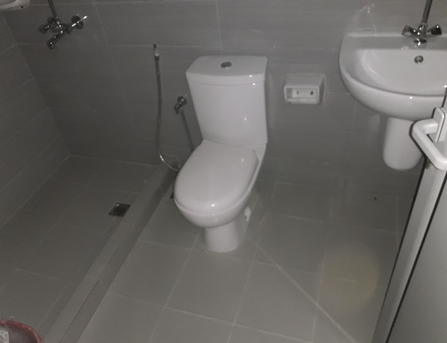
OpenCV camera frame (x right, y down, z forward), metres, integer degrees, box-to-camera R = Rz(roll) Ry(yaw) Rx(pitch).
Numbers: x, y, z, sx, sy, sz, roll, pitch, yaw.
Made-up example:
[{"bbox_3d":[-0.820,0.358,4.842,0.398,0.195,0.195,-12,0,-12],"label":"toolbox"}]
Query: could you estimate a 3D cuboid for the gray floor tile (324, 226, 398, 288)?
[{"bbox_3d":[0.609,0.360,1.584,0.302,0.012,0.302,6,41,17],"label":"gray floor tile"}]

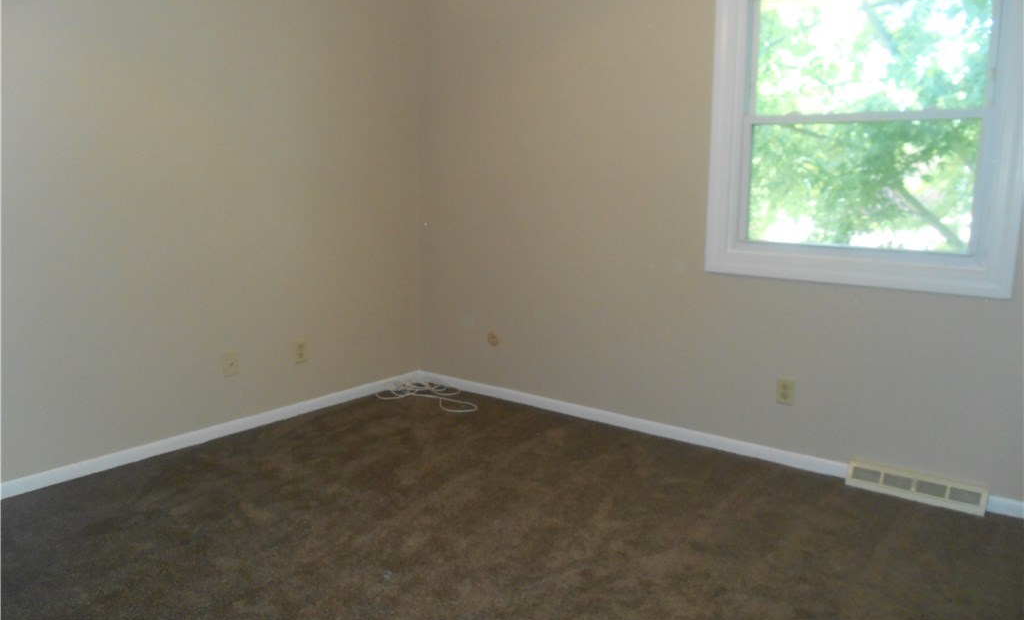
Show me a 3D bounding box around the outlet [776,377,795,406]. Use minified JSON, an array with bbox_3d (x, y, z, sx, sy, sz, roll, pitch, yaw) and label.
[{"bbox_3d":[1.165,0.350,3.281,0.072,0.115,0.010,8,12,37],"label":"outlet"}]

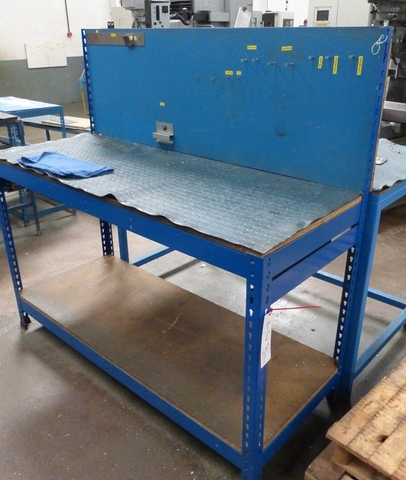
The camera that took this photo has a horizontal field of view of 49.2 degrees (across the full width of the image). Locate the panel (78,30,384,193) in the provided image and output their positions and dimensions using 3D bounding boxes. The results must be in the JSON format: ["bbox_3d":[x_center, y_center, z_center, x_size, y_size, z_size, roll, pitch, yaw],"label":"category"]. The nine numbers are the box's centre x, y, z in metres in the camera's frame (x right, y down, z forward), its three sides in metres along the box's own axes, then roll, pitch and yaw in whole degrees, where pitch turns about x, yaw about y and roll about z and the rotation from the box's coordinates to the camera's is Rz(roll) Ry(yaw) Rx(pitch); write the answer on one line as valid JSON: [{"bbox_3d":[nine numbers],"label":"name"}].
[{"bbox_3d":[-0.031,-0.594,1.868,1.550,0.525,0.050,20,32,38],"label":"panel"}]

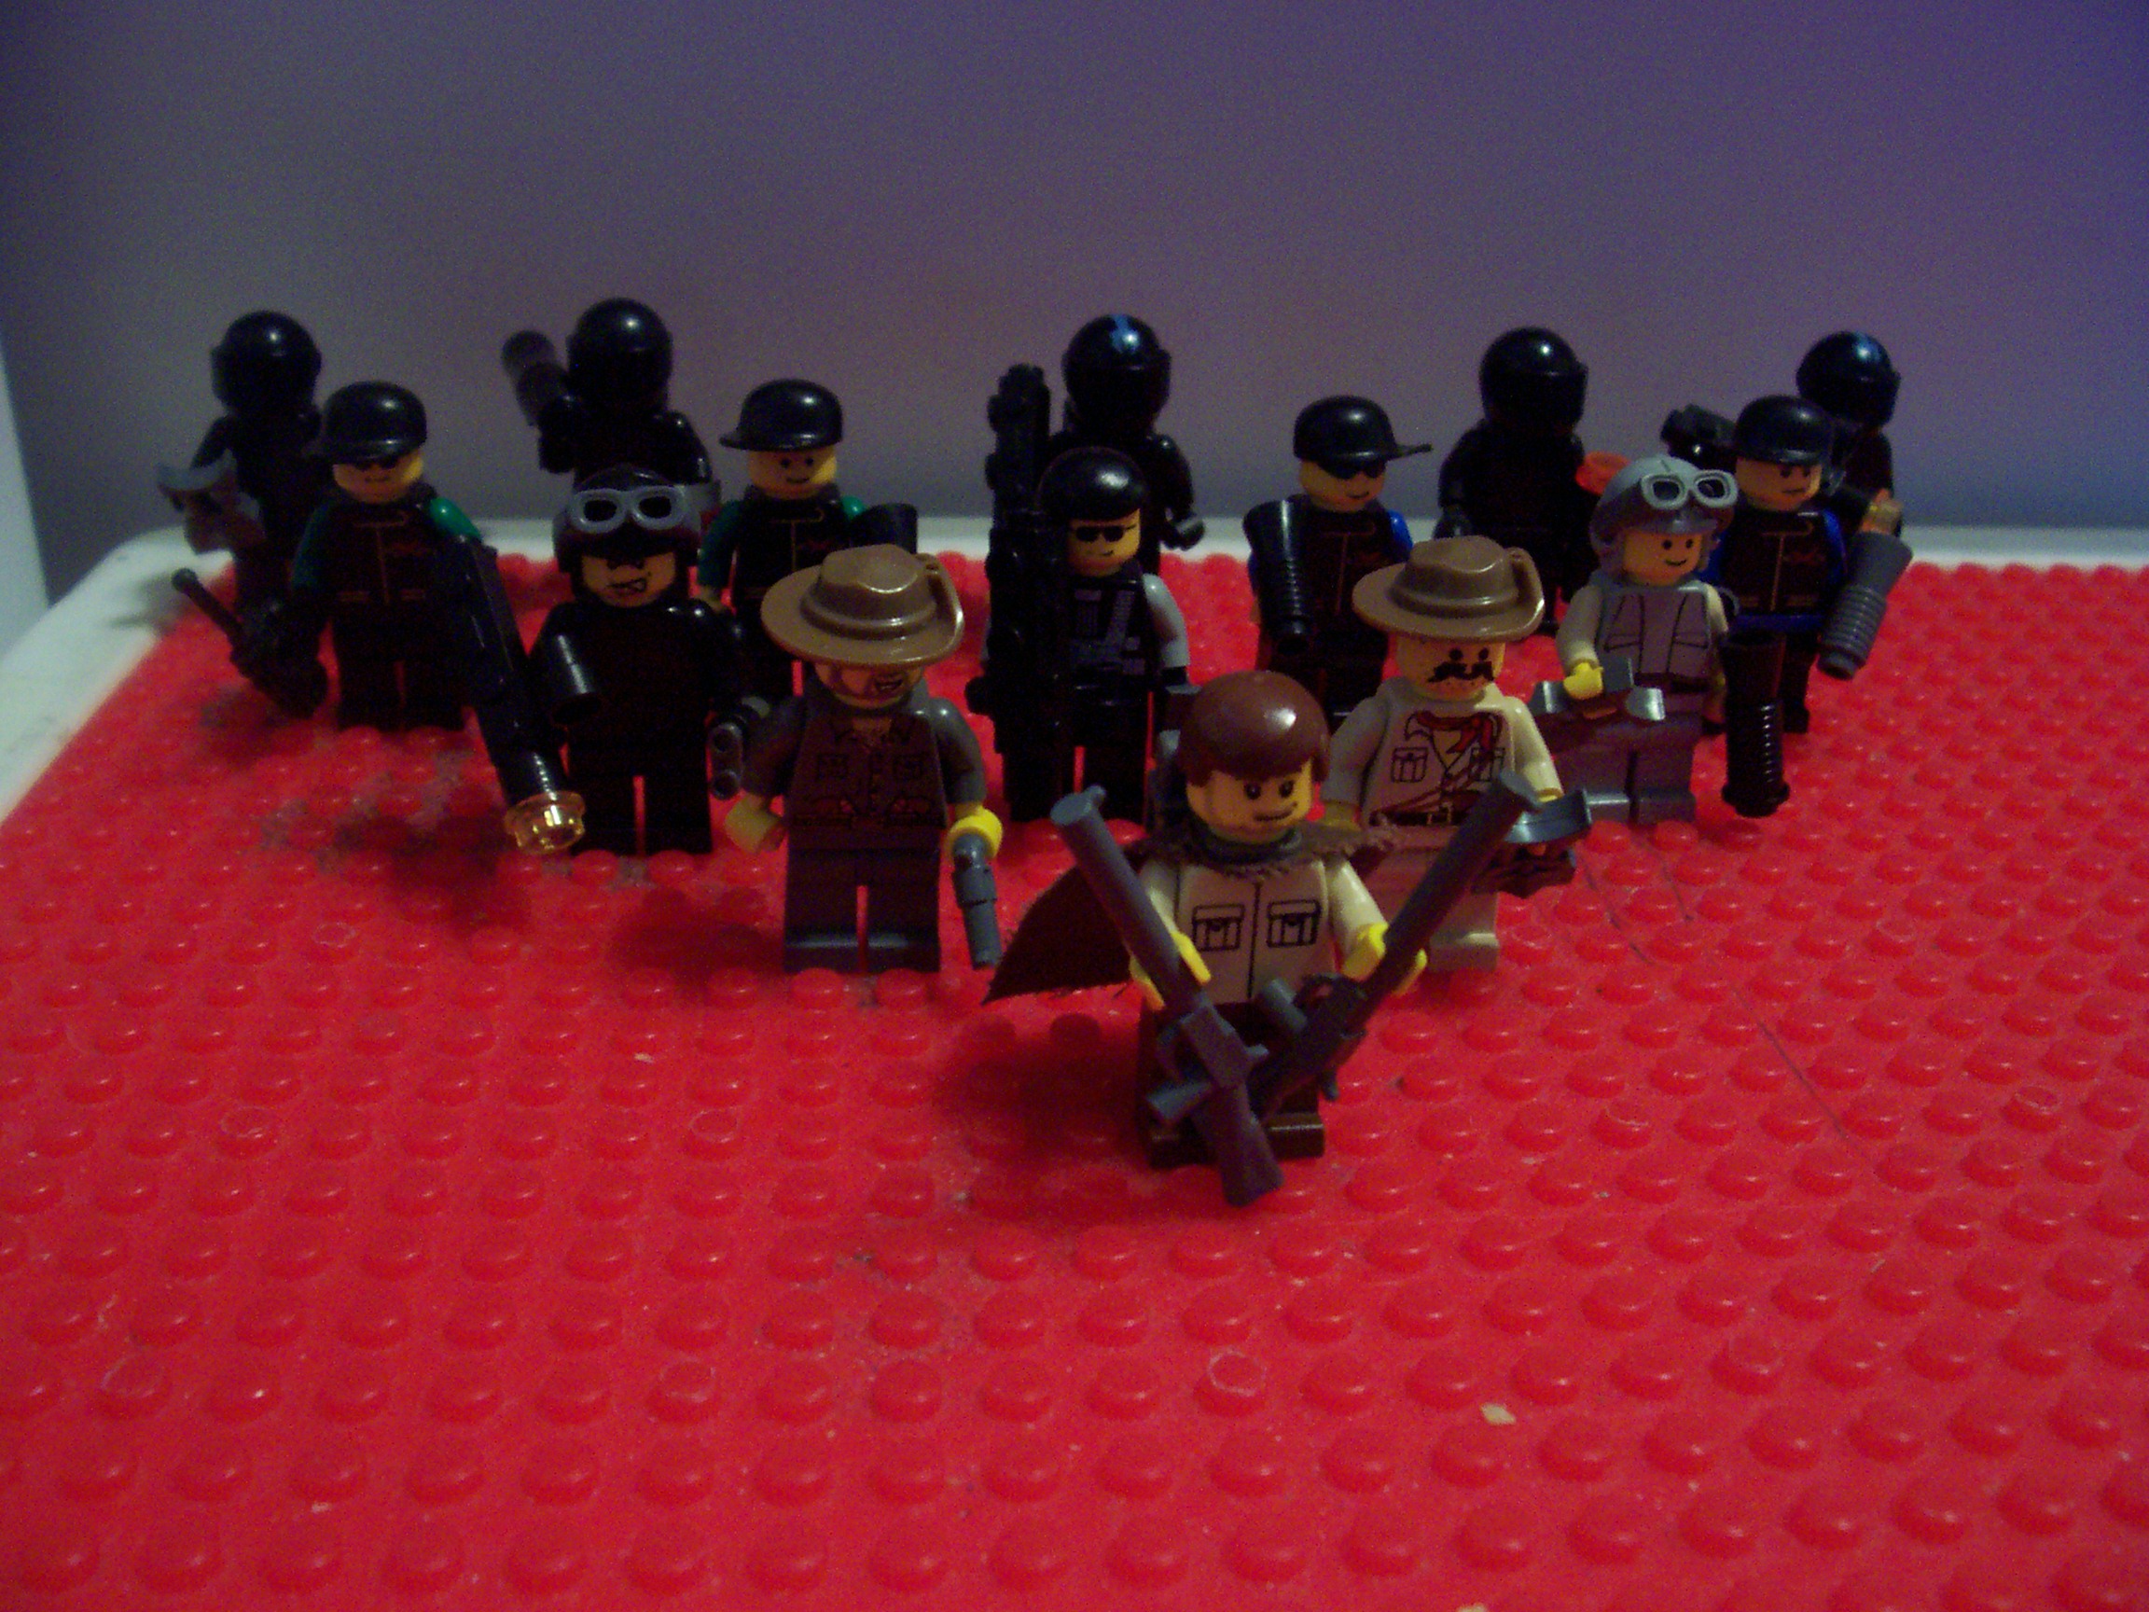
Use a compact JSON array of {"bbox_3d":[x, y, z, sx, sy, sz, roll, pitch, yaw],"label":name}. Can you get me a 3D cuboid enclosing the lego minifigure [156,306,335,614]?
[{"bbox_3d":[-0.103,-0.043,0.270,0.024,0.043,0.015,0,27,-5],"label":"lego minifigure"}]

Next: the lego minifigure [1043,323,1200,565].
[{"bbox_3d":[0.005,-0.044,0.280,0.022,0.043,0.015,0,27,-5],"label":"lego minifigure"}]

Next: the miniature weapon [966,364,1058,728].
[{"bbox_3d":[-0.006,-0.025,0.214,0.009,0.042,0.008,0,27,-5],"label":"miniature weapon"}]

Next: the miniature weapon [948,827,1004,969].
[{"bbox_3d":[-0.009,0.009,0.201,0.004,0.014,0.008,-8,-2,-1],"label":"miniature weapon"}]

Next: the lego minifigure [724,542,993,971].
[{"bbox_3d":[-0.020,-0.004,0.200,0.026,0.043,0.020,0,27,-5],"label":"lego minifigure"}]

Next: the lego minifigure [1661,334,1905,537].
[{"bbox_3d":[0.100,-0.046,0.296,0.037,0.043,0.018,0,27,-5],"label":"lego minifigure"}]

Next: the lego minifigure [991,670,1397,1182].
[{"bbox_3d":[0.011,0.010,0.174,0.035,0.044,0.020,0,27,-5],"label":"lego minifigure"}]

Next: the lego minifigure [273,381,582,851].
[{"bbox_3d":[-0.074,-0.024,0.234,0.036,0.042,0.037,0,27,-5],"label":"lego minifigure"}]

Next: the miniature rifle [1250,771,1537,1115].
[{"bbox_3d":[0.023,0.012,0.164,0.012,0.038,0.005,29,21,-18],"label":"miniature rifle"}]

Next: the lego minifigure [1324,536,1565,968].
[{"bbox_3d":[0.036,-0.005,0.204,0.024,0.044,0.020,0,27,-5],"label":"lego minifigure"}]

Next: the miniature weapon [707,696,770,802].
[{"bbox_3d":[-0.034,-0.006,0.210,0.004,0.009,0.011,5,27,4],"label":"miniature weapon"}]

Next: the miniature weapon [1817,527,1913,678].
[{"bbox_3d":[0.094,-0.024,0.252,0.007,0.009,0.018,20,73,30],"label":"miniature weapon"}]

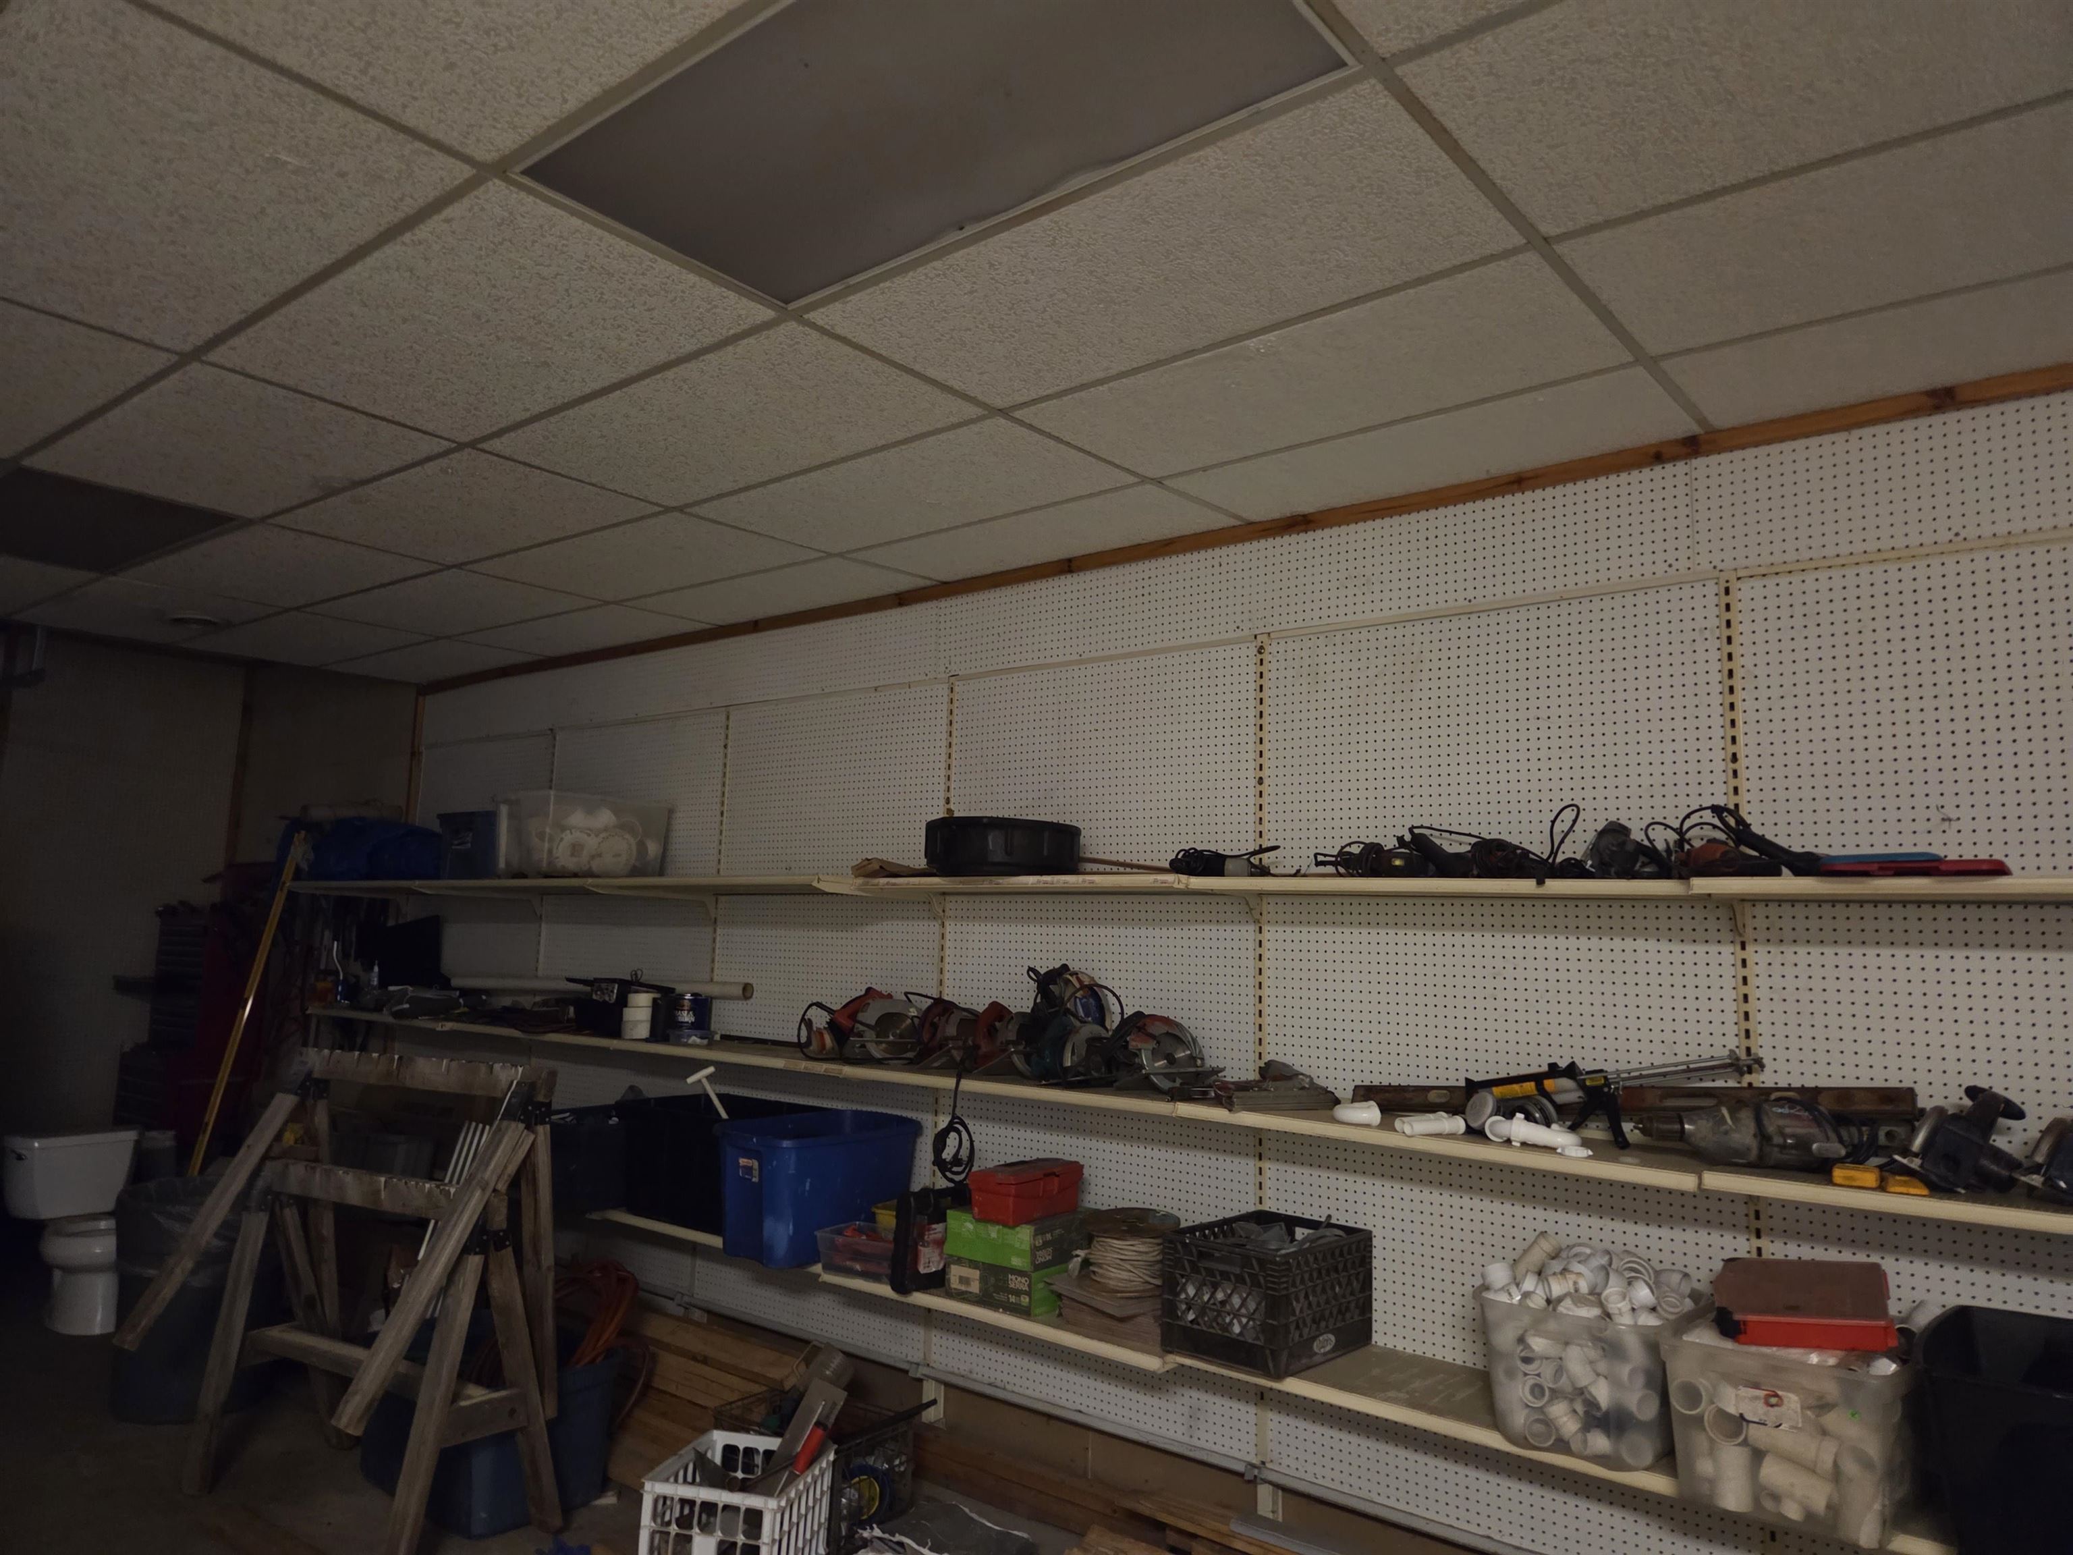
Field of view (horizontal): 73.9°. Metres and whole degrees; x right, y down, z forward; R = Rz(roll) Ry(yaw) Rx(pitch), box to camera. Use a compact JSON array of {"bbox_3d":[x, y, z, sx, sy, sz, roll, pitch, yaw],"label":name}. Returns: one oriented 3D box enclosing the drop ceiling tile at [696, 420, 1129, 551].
[{"bbox_3d":[-0.365,-0.774,3.722,1.207,0.018,0.600,-4,-8,39],"label":"drop ceiling tile"}]

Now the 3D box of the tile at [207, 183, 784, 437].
[{"bbox_3d":[-1.137,-0.900,2.788,1.207,0.018,0.600,-4,-8,39],"label":"tile"}]

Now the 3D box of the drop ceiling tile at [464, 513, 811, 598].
[{"bbox_3d":[-1.304,-0.722,4.529,1.205,0.020,0.598,-4,-8,39],"label":"drop ceiling tile"}]

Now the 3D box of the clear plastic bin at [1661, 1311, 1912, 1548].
[{"bbox_3d":[1.473,1.220,2.668,0.385,0.295,0.500,-4,-8,39],"label":"clear plastic bin"}]

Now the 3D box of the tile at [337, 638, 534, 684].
[{"bbox_3d":[-2.776,-0.543,6.415,1.049,0.018,0.501,-4,-8,39],"label":"tile"}]

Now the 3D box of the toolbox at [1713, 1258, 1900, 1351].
[{"bbox_3d":[1.473,1.011,2.643,0.285,0.057,0.215,-9,8,29],"label":"toolbox"}]

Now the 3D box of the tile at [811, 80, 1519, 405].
[{"bbox_3d":[0.188,-0.919,2.518,1.205,0.020,0.598,-4,-8,39],"label":"tile"}]

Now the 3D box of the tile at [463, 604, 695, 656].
[{"bbox_3d":[-1.895,-0.601,5.694,1.207,0.018,0.501,-4,-8,39],"label":"tile"}]

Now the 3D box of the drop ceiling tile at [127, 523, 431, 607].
[{"bbox_3d":[-2.657,-0.736,4.817,1.205,0.020,0.598,-4,-8,39],"label":"drop ceiling tile"}]

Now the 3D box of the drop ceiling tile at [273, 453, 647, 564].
[{"bbox_3d":[-1.701,-0.782,4.057,1.205,0.020,0.598,-4,-8,39],"label":"drop ceiling tile"}]

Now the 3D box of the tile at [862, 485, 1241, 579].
[{"bbox_3d":[-0.009,-0.720,4.153,1.207,0.018,0.501,-4,-8,39],"label":"tile"}]

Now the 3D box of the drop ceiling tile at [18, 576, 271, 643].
[{"bbox_3d":[-3.574,-0.665,5.571,1.147,0.020,0.598,-4,-8,39],"label":"drop ceiling tile"}]

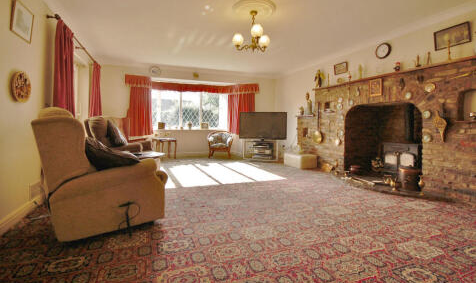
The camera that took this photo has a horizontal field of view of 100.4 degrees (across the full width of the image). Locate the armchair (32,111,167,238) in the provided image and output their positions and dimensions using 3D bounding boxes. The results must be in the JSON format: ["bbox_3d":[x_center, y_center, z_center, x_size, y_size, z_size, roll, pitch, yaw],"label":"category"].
[{"bbox_3d":[-1.273,0.206,2.043,0.920,1.050,0.830,-4,6,-25],"label":"armchair"}]

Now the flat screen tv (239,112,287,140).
[{"bbox_3d":[0.611,-0.371,4.750,1.140,0.670,0.090,0,5,12],"label":"flat screen tv"}]

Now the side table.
[{"bbox_3d":[-1.896,0.187,5.150,0.580,0.500,0.420,-4,6,-22],"label":"side table"}]

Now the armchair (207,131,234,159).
[{"bbox_3d":[-0.459,0.105,5.200,0.660,0.720,0.620,-2,5,0],"label":"armchair"}]

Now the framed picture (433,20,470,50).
[{"bbox_3d":[2.644,-1.294,2.450,0.025,0.240,0.320,-4,6,-25],"label":"framed picture"}]

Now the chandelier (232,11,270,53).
[{"bbox_3d":[0.170,-1.399,2.500,0.480,0.520,0.480,-2,5,0],"label":"chandelier"}]

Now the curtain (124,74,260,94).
[{"bbox_3d":[-0.993,-1.423,5.161,3.300,0.300,0.600,-4,6,-22],"label":"curtain"}]

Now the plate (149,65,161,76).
[{"bbox_3d":[-1.909,-1.622,4.550,0.250,0.250,0.030,-4,6,-22],"label":"plate"}]

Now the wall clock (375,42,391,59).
[{"bbox_3d":[2.300,-1.441,3.150,0.040,0.250,0.250,-4,6,-25],"label":"wall clock"}]

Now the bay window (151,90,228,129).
[{"bbox_3d":[-1.385,-0.882,5.550,2.100,1.180,0.400,-4,6,-22],"label":"bay window"}]

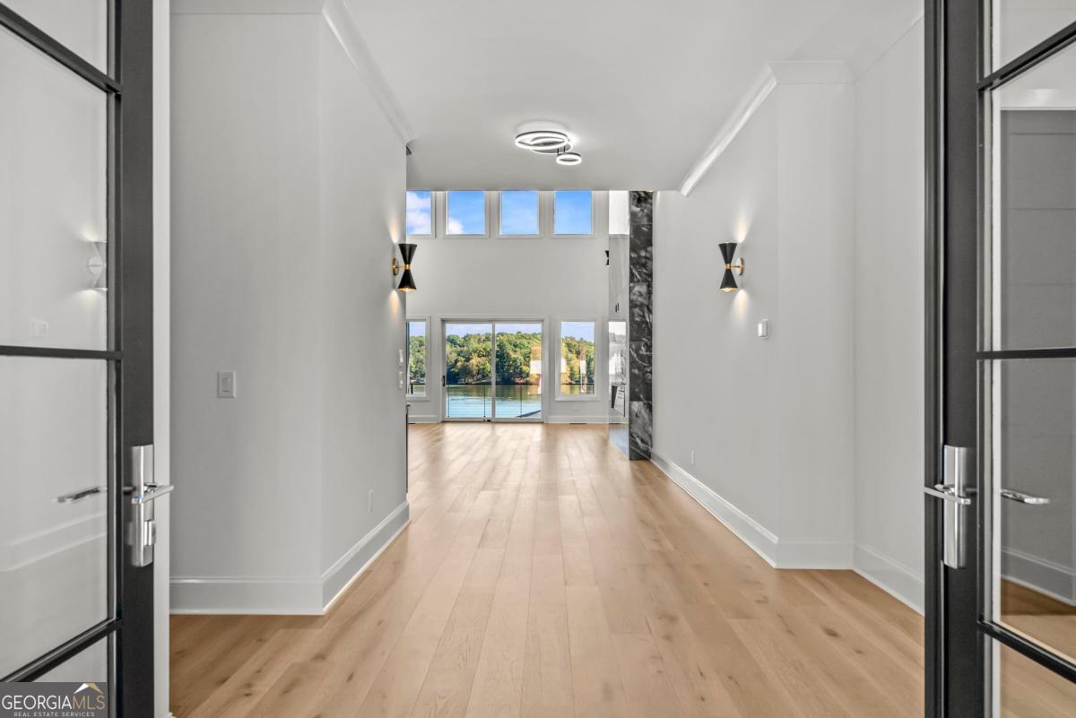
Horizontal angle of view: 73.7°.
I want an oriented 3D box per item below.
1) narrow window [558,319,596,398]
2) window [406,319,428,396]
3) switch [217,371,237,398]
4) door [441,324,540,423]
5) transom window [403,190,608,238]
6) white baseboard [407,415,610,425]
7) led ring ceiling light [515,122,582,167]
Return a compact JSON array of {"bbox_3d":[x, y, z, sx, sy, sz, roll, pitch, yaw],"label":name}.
[{"bbox_3d":[0.915,-0.006,16.754,0.909,1.790,0.100,0,-1,1],"label":"narrow window"},{"bbox_3d":[-3.021,-0.012,16.811,0.881,1.786,0.100,0,-1,1],"label":"window"},{"bbox_3d":[-1.551,0.130,3.573,0.090,0.130,0.012,0,-1,1],"label":"switch"},{"bbox_3d":[-1.051,0.282,16.777,2.396,2.435,0.130,0,-1,1],"label":"door"},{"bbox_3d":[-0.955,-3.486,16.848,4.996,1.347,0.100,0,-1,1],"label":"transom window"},{"bbox_3d":[-0.768,1.413,16.721,4.852,0.188,0.025,0,-1,1],"label":"white baseboard"},{"bbox_3d":[0.094,-1.715,5.800,0.540,0.120,0.600,0,-1,1],"label":"led ring ceiling light"}]

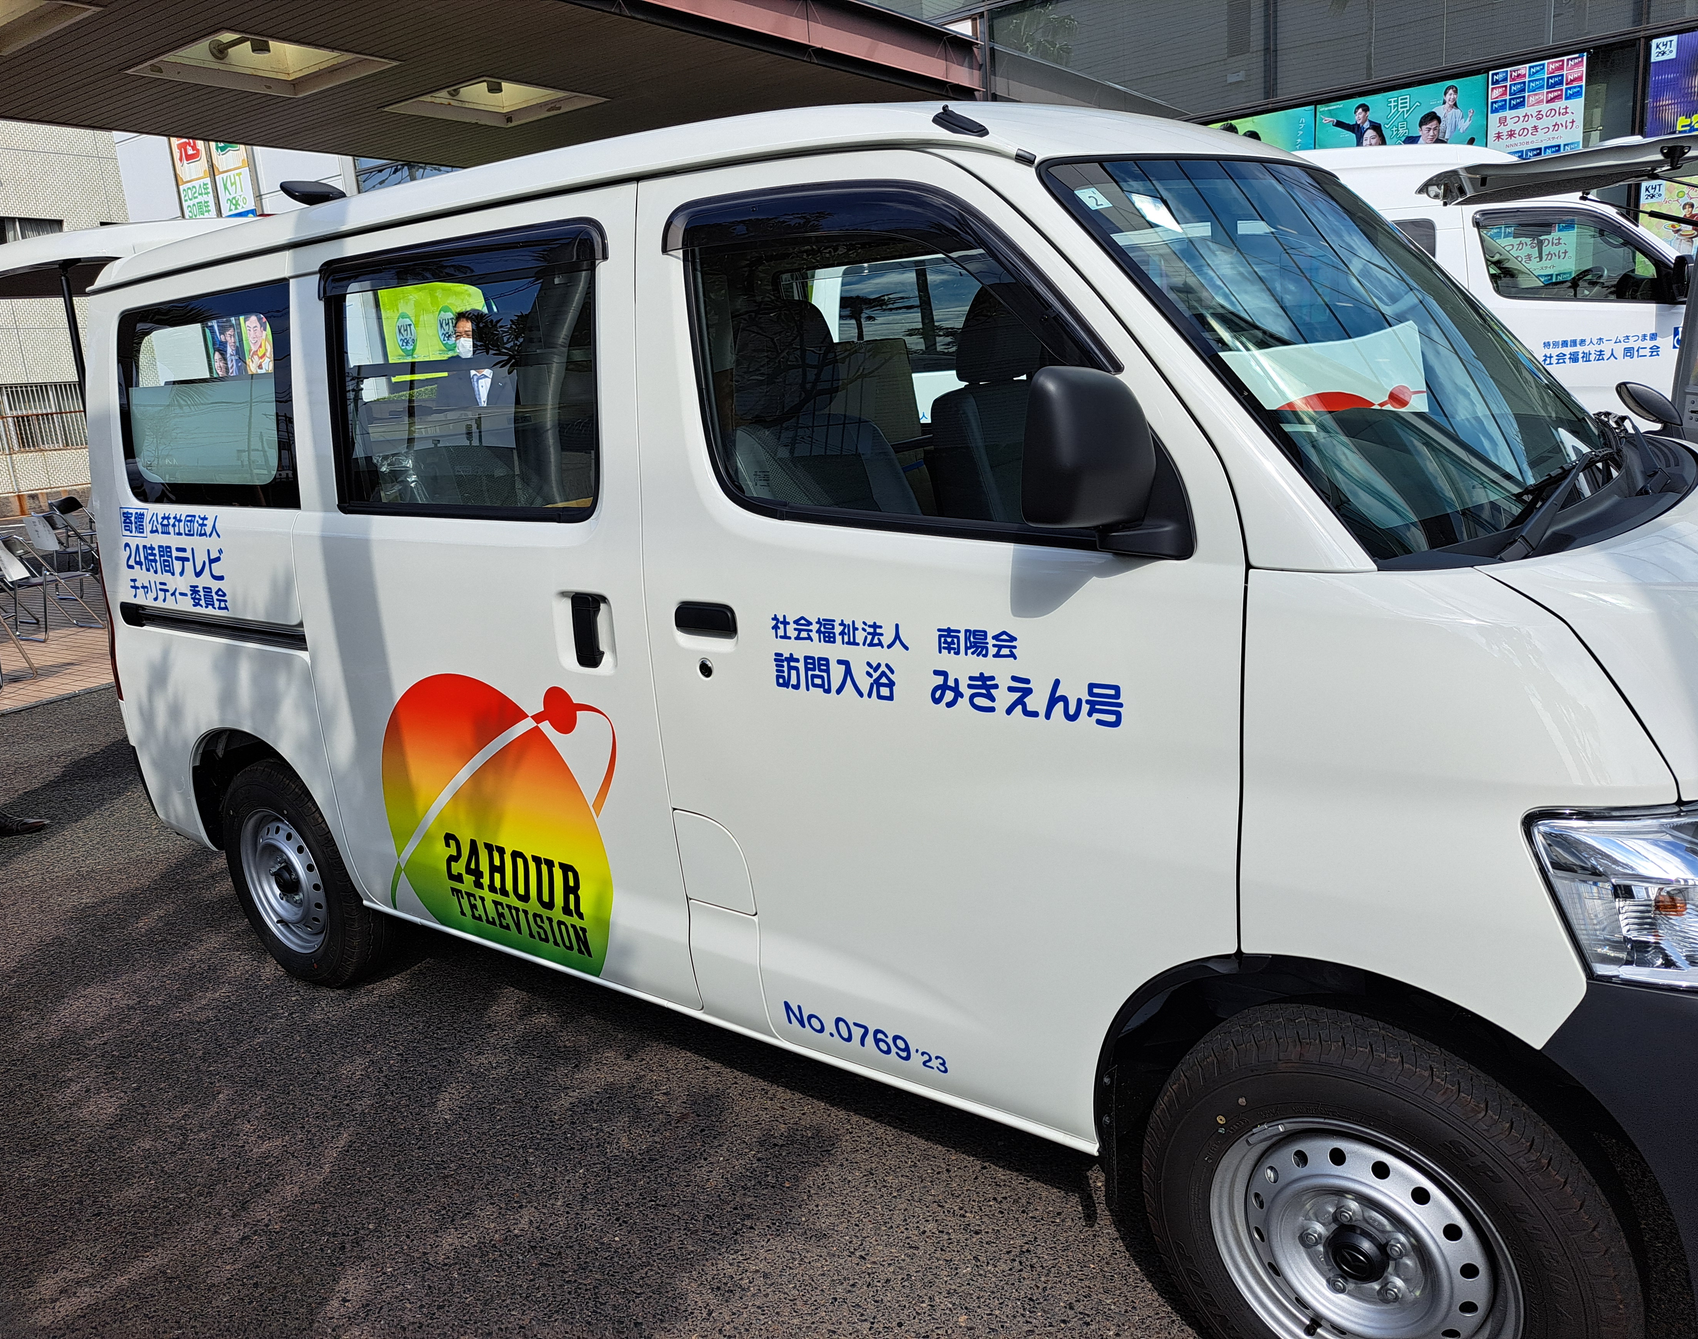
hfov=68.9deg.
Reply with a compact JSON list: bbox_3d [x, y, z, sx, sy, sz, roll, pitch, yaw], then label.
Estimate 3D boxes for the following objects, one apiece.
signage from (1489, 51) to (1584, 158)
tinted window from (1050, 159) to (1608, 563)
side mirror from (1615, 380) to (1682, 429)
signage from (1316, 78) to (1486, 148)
[{"bbox_3d":[5.357,-4.240,9.685,0.673,0.951,0.040,6,16,37],"label":"signage"},{"bbox_3d":[0.934,-0.564,2.071,1.470,0.838,0.168,-21,-21,-51],"label":"tinted window"},{"bbox_3d":[1.599,-0.529,2.475,0.140,0.060,0.135,46,19,16],"label":"side mirror"},{"bbox_3d":[4.548,-4.309,10.294,1.307,0.940,0.040,6,16,37],"label":"signage"}]

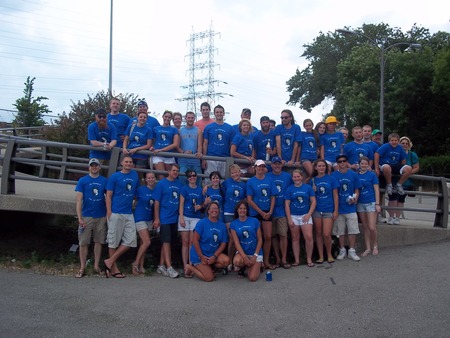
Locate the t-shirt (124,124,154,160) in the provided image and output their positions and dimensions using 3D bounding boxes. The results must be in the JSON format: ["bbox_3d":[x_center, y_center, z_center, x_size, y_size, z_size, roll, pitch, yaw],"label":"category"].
[{"bbox_3d":[-1.510,-0.482,8.200,0.470,0.620,0.310,1,-1,-5],"label":"t-shirt"}]

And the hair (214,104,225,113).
[{"bbox_3d":[-0.099,-1.075,8.400,0.170,0.150,0.200,1,-1,-1],"label":"hair"}]

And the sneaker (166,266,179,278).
[{"bbox_3d":[-0.792,1.569,7.100,0.110,0.120,0.290,1,-1,-27],"label":"sneaker"}]

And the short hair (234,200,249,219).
[{"bbox_3d":[0.238,0.577,6.620,0.200,0.250,0.210,1,-1,0],"label":"short hair"}]

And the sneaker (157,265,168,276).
[{"bbox_3d":[-0.973,1.598,7.350,0.110,0.125,0.290,1,0,-30],"label":"sneaker"}]

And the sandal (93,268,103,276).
[{"bbox_3d":[-1.992,1.624,7.360,0.105,0.080,0.275,1,0,-25],"label":"sandal"}]

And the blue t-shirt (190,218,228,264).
[{"bbox_3d":[-0.222,1.061,6.850,0.510,0.640,0.360,1,0,-21],"label":"blue t-shirt"}]

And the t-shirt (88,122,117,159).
[{"bbox_3d":[-2.115,-0.481,8.050,0.500,0.670,0.340,1,8,-11],"label":"t-shirt"}]

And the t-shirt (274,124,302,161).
[{"bbox_3d":[1.112,-0.447,8.200,0.490,0.670,0.300,1,0,9],"label":"t-shirt"}]

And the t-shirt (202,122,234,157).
[{"bbox_3d":[-0.112,-0.510,8.100,0.530,0.640,0.280,1,-1,-1],"label":"t-shirt"}]

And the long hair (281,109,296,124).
[{"bbox_3d":[1.128,-0.907,8.250,0.210,0.270,0.230,0,-1,37],"label":"long hair"}]

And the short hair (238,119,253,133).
[{"bbox_3d":[0.361,-0.761,8.250,0.230,0.250,0.230,1,-1,-2],"label":"short hair"}]

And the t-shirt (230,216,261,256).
[{"bbox_3d":[0.311,0.954,6.620,0.460,0.540,0.280,1,-1,-2],"label":"t-shirt"}]

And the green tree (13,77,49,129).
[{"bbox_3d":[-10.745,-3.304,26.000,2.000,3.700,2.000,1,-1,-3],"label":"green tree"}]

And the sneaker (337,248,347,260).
[{"bbox_3d":[1.908,1.394,7.650,0.115,0.130,0.290,0,-1,25],"label":"sneaker"}]

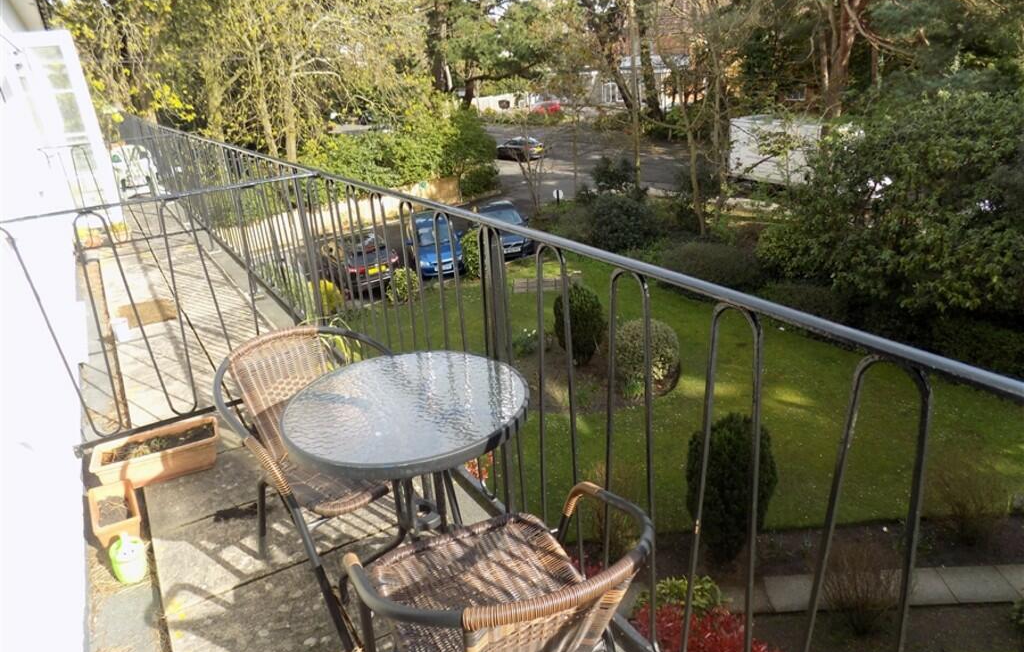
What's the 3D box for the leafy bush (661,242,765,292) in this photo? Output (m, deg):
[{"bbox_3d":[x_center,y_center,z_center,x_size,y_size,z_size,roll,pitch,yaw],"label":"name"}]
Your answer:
[{"bbox_3d":[5.616,-1.599,19.173,2.300,1.550,3.100,-16,24,-28],"label":"leafy bush"}]

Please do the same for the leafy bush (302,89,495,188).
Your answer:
[{"bbox_3d":[-5.421,-8.570,32.224,8.800,4.500,3.800,-16,24,-28],"label":"leafy bush"}]

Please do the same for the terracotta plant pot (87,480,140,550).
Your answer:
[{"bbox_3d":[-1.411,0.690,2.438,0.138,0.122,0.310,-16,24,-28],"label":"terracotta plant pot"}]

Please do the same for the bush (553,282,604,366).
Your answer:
[{"bbox_3d":[1.384,-0.006,14.259,1.080,1.780,1.080,-2,21,6],"label":"bush"}]

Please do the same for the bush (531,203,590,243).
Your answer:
[{"bbox_3d":[1.909,-3.761,25.271,2.150,1.560,2.150,-2,21,5],"label":"bush"}]

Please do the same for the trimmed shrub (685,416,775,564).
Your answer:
[{"bbox_3d":[2.893,2.159,9.013,1.180,2.200,1.180,4,22,19],"label":"trimmed shrub"}]

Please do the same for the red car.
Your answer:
[{"bbox_3d":[4.056,-25.632,80.000,3.950,1.470,1.720,-8,22,-11],"label":"red car"}]

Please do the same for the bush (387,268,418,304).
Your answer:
[{"bbox_3d":[-3.104,-1.164,19.267,0.920,1.000,0.920,-7,21,-9],"label":"bush"}]

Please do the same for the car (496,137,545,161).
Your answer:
[{"bbox_3d":[0.550,-13.140,50.300,1.780,1.430,4.450,-17,24,-31],"label":"car"}]

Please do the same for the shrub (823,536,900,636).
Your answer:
[{"bbox_3d":[3.691,2.836,7.237,0.780,1.120,0.780,8,24,29],"label":"shrub"}]

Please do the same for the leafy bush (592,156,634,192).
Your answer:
[{"bbox_3d":[5.225,-7.803,34.719,2.220,1.830,2.220,0,21,9],"label":"leafy bush"}]

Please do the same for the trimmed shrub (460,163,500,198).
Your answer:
[{"bbox_3d":[-1.633,-7.559,35.305,2.070,1.790,2.070,-4,21,-2],"label":"trimmed shrub"}]

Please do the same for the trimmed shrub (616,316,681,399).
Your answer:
[{"bbox_3d":[2.716,0.676,13.723,1.380,1.550,1.380,1,22,11],"label":"trimmed shrub"}]

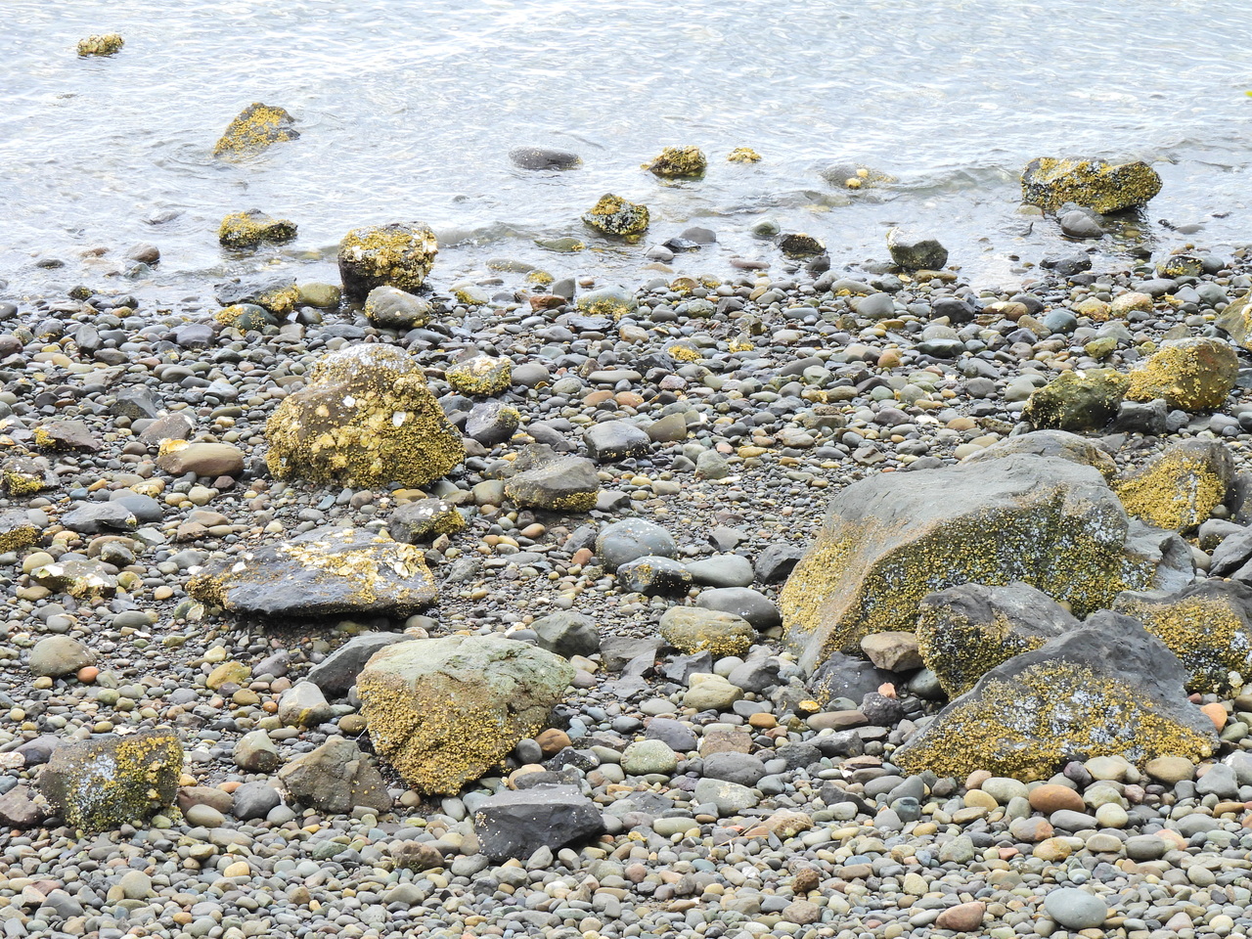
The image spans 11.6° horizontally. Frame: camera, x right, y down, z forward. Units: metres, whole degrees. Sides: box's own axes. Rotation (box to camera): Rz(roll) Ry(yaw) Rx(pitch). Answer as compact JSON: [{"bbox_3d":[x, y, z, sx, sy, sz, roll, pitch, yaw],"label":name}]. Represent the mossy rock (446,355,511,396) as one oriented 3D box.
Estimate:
[{"bbox_3d":[-0.460,-0.295,19.209,0.202,0.112,0.161,0,18,0],"label":"mossy rock"}]

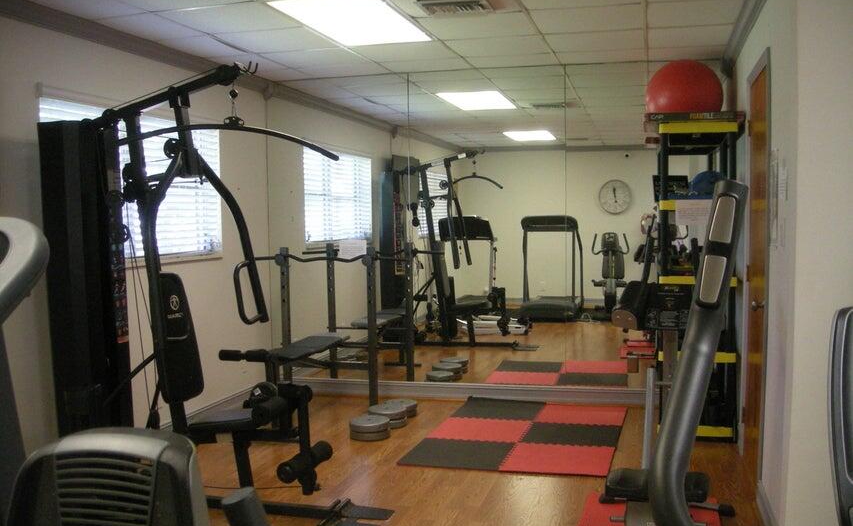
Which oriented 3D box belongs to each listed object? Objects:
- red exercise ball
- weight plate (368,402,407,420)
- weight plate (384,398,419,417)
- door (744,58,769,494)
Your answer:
[{"bbox_3d":[1.682,-1.094,5.636,0.493,0.457,0.493,1,3,15],"label":"red exercise ball"},{"bbox_3d":[-0.259,1.003,5.780,0.258,0.045,0.258,0,3,0],"label":"weight plate"},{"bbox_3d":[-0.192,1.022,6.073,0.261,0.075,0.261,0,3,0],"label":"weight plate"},{"bbox_3d":[1.730,0.092,4.494,0.050,2.084,0.764,1,3,15],"label":"door"}]

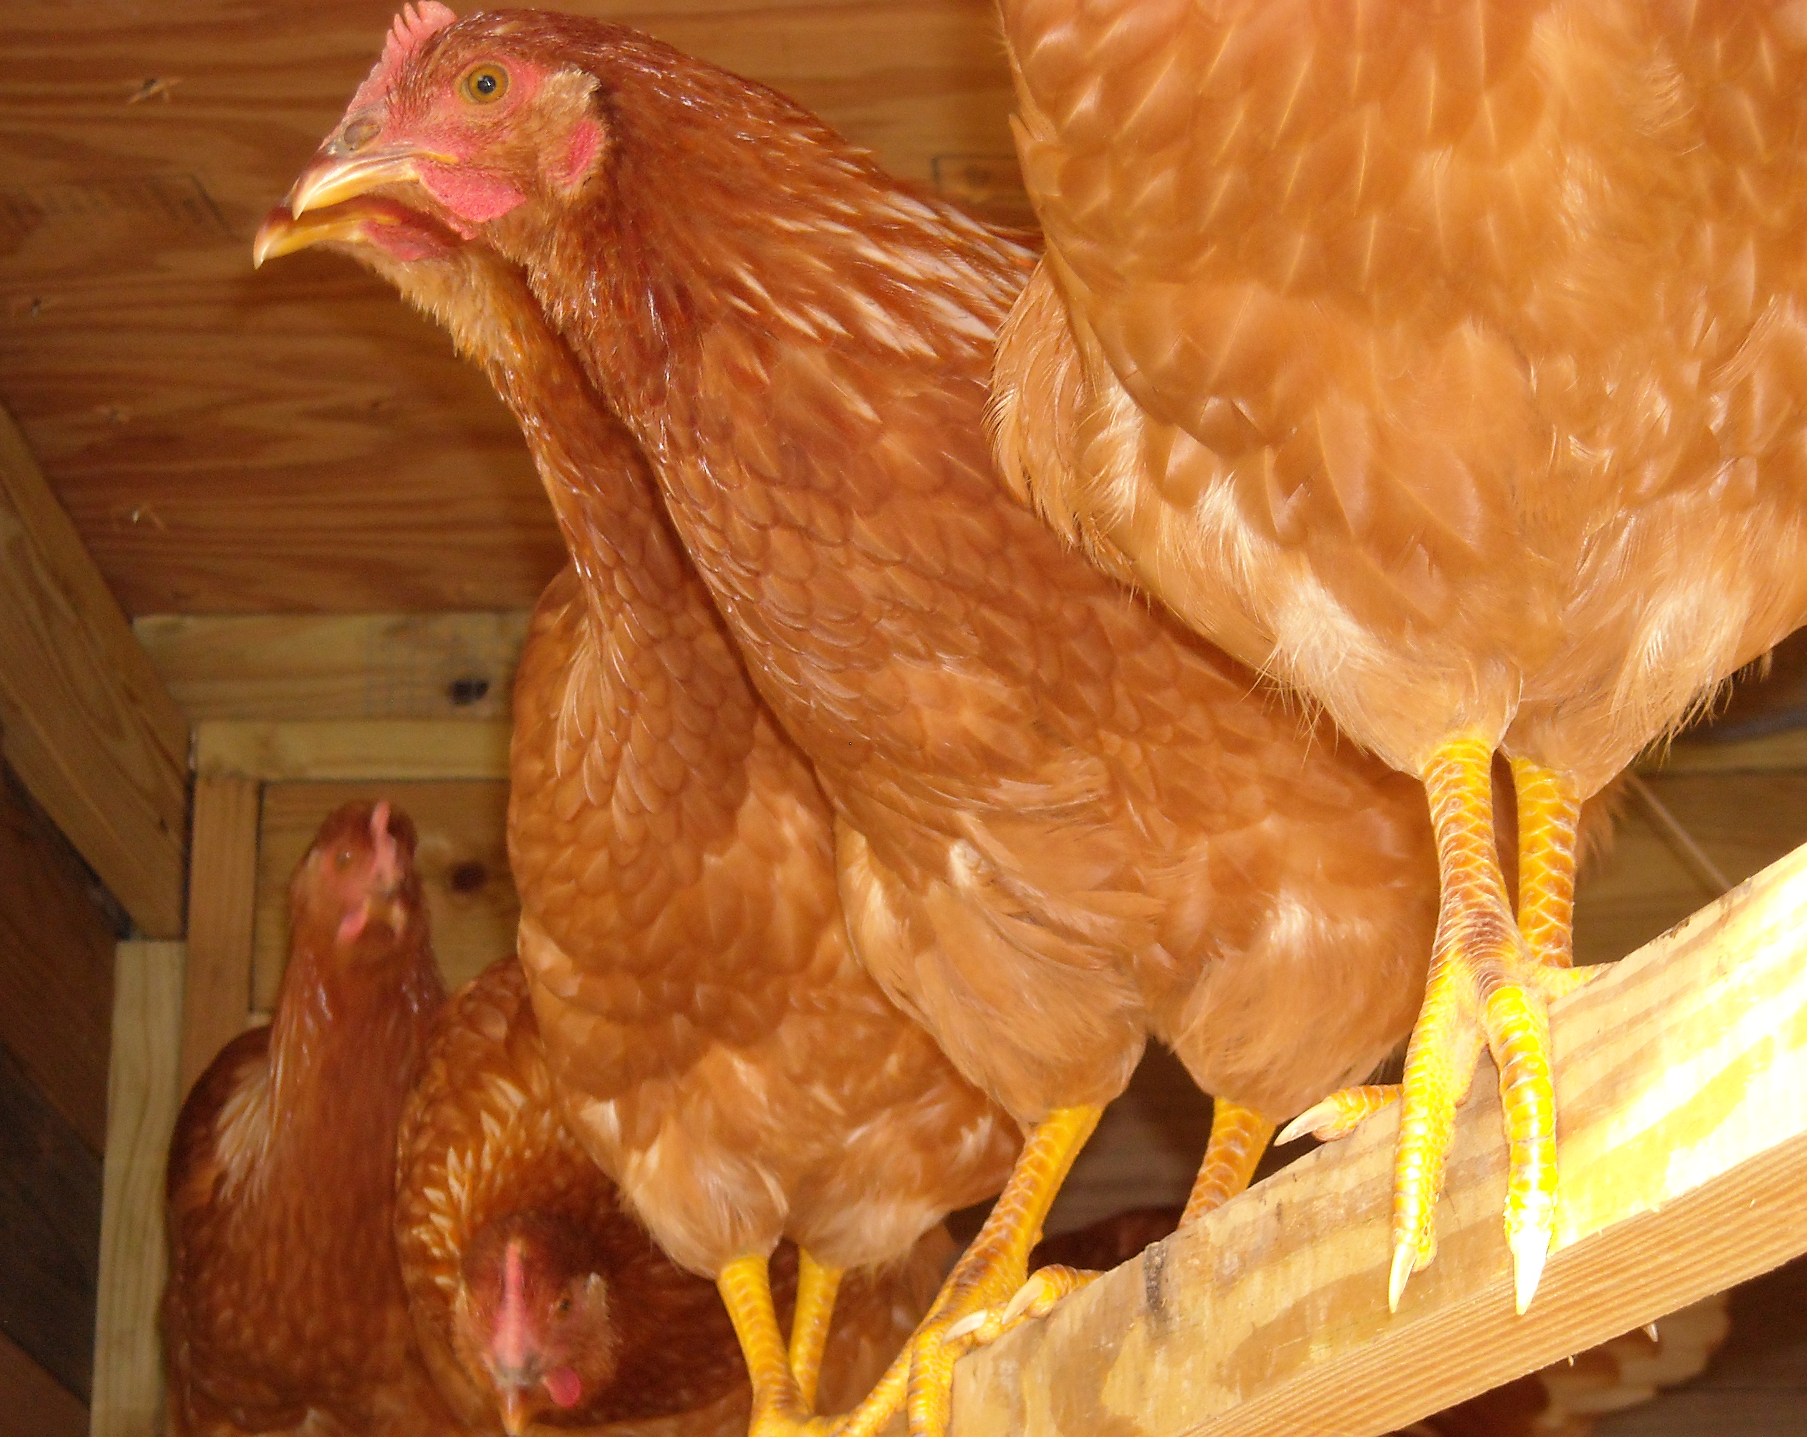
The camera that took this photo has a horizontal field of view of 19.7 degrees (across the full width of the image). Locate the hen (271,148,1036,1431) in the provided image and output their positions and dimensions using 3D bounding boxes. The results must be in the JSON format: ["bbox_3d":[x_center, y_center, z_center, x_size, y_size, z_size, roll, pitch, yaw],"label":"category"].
[{"bbox_3d":[-0.062,0.024,1.400,0.170,0.340,0.300,-13,-21,36],"label":"hen"}]

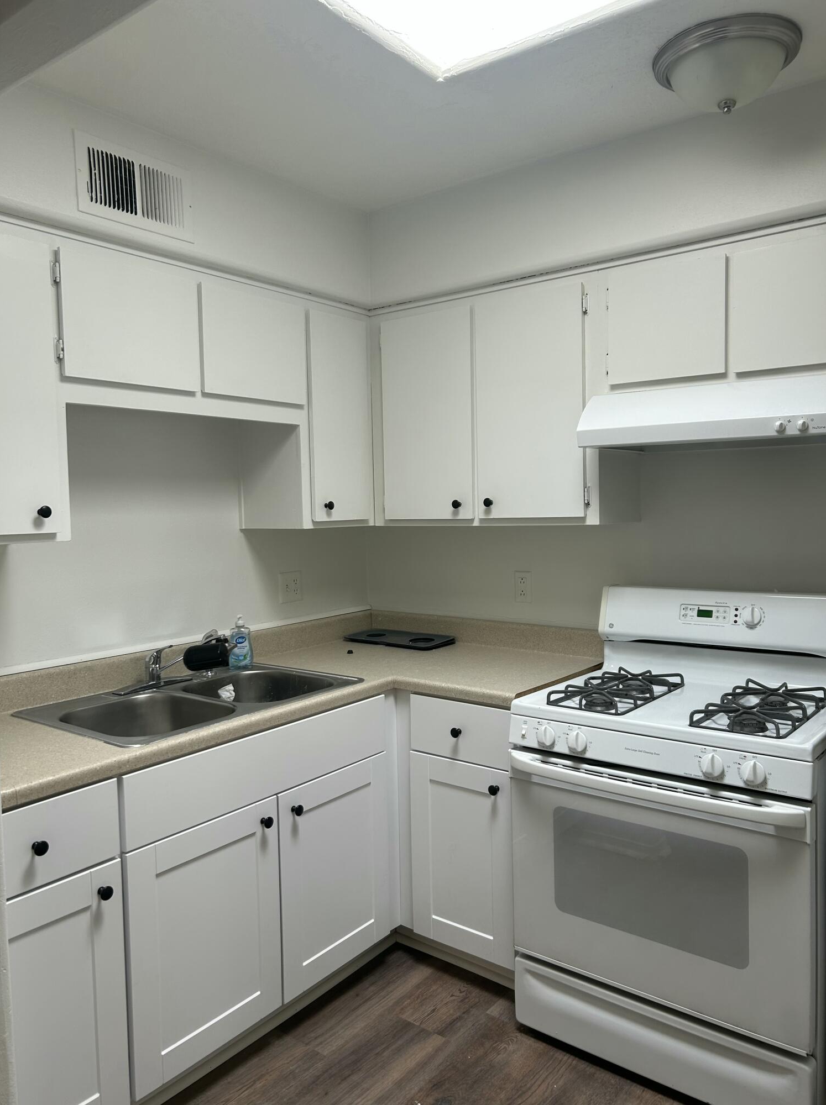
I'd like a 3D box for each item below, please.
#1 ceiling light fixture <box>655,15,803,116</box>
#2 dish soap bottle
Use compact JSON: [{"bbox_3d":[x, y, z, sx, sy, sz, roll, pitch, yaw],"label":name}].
[{"bbox_3d":[0.722,-1.090,1.929,0.322,0.138,0.322,1,4,38],"label":"ceiling light fixture"},{"bbox_3d":[-0.583,0.302,2.802,0.078,0.181,0.047,-2,4,-8],"label":"dish soap bottle"}]

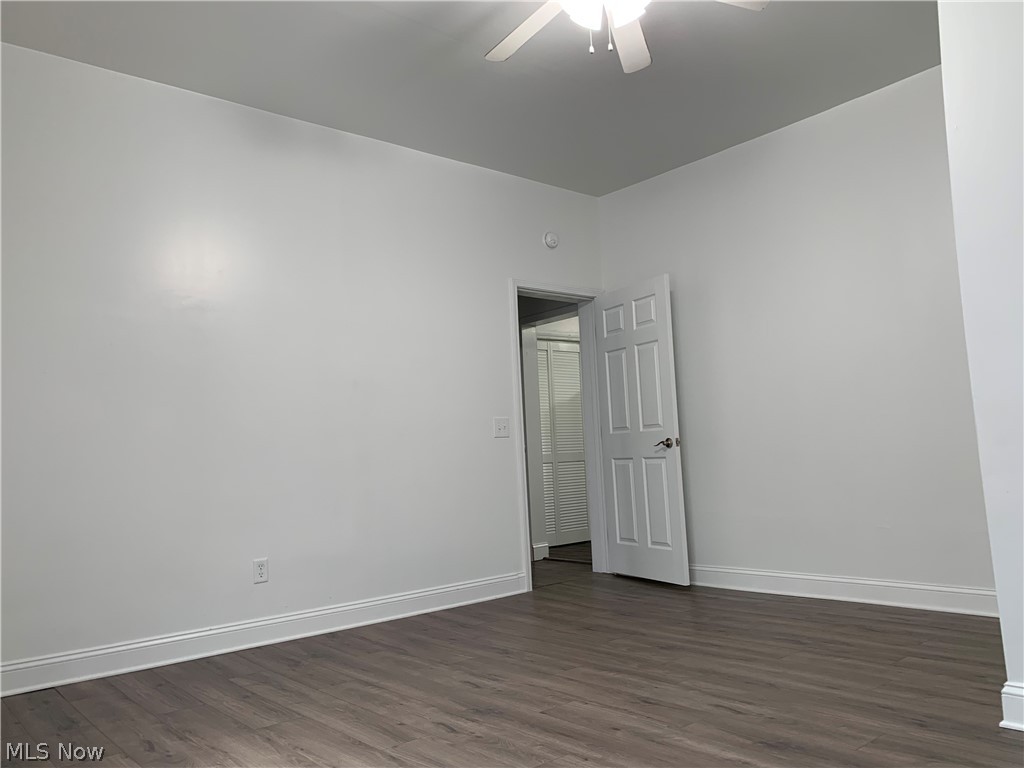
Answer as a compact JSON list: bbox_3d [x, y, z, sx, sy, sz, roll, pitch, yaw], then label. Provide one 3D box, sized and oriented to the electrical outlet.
[{"bbox_3d":[-1.282,0.953,3.927,0.075,0.120,0.010,2,-7,-40],"label":"electrical outlet"}]

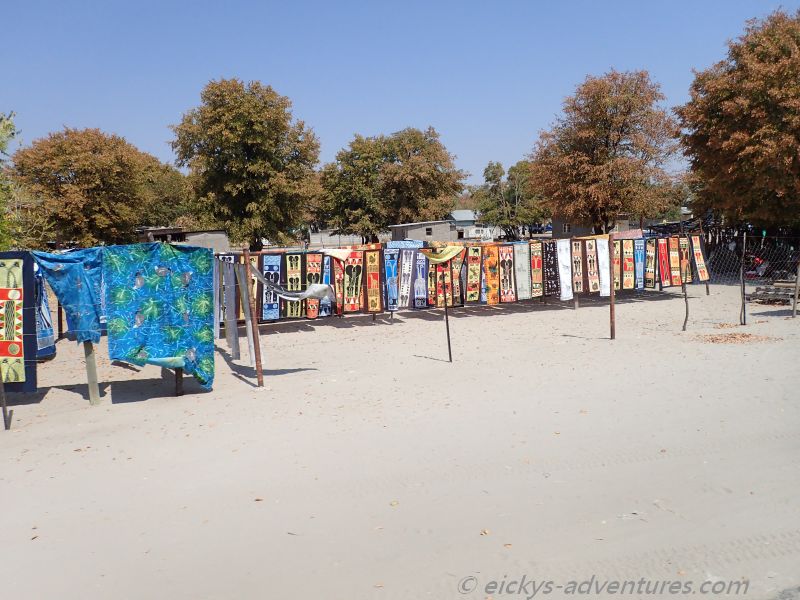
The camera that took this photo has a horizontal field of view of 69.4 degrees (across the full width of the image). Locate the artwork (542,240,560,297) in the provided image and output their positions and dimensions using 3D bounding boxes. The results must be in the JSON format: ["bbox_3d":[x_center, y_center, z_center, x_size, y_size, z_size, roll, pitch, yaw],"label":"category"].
[{"bbox_3d":[4.076,-0.847,15.545,0.530,1.508,0.050,-5,7,-19],"label":"artwork"}]

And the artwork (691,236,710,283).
[{"bbox_3d":[8.987,-1.241,17.279,0.420,1.420,0.050,-15,11,-18],"label":"artwork"}]

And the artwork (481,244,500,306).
[{"bbox_3d":[2.367,-0.660,14.948,0.524,1.555,0.050,-5,7,-19],"label":"artwork"}]

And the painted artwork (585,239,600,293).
[{"bbox_3d":[5.247,-0.940,15.750,0.420,1.472,0.050,-5,7,-21],"label":"painted artwork"}]

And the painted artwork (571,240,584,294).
[{"bbox_3d":[4.731,-0.866,15.400,0.420,1.439,0.050,-5,7,-21],"label":"painted artwork"}]

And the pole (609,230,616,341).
[{"bbox_3d":[3.815,-0.236,10.385,0.085,1.924,0.085,-3,7,0],"label":"pole"}]

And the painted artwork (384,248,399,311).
[{"bbox_3d":[-0.206,-0.498,14.034,0.410,1.508,0.050,-5,7,-19],"label":"painted artwork"}]

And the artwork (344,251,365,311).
[{"bbox_3d":[-1.104,-0.439,13.716,0.530,1.473,0.050,-5,7,-19],"label":"artwork"}]

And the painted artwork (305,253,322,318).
[{"bbox_3d":[-1.961,-0.329,13.100,0.380,1.496,0.050,-5,7,-21],"label":"painted artwork"}]

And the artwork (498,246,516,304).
[{"bbox_3d":[2.810,-0.693,15.104,0.530,1.519,0.050,-5,7,-19],"label":"artwork"}]

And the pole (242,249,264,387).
[{"bbox_3d":[-2.013,0.265,7.959,0.068,1.908,0.068,-7,7,-22],"label":"pole"}]

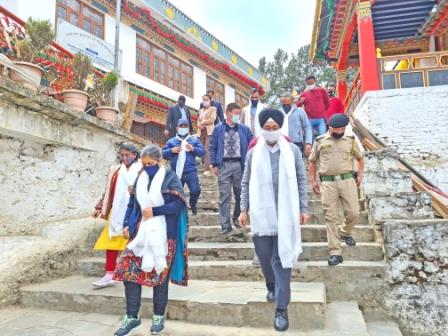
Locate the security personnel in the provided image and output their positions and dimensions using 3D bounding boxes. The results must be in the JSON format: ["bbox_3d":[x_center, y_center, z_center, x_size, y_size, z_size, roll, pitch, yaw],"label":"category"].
[{"bbox_3d":[1.304,0.238,3.900,0.620,1.710,0.550,-2,-7,12],"label":"security personnel"}]

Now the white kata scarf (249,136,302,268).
[{"bbox_3d":[0.416,0.263,2.720,0.430,1.050,0.300,-2,-7,8],"label":"white kata scarf"}]

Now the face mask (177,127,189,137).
[{"bbox_3d":[-0.586,-0.515,4.750,0.165,0.135,0.100,-1,1,5],"label":"face mask"}]

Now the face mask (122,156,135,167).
[{"bbox_3d":[-0.908,-0.062,3.200,0.125,0.100,0.085,-5,4,30],"label":"face mask"}]

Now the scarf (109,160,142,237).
[{"bbox_3d":[-0.947,0.295,3.250,0.350,0.740,0.280,-3,-7,15],"label":"scarf"}]

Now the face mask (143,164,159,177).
[{"bbox_3d":[-0.592,0.020,2.710,0.140,0.110,0.095,-1,13,5],"label":"face mask"}]

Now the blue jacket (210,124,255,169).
[{"bbox_3d":[0.118,-0.276,4.420,0.590,0.640,0.320,-1,-7,2],"label":"blue jacket"}]

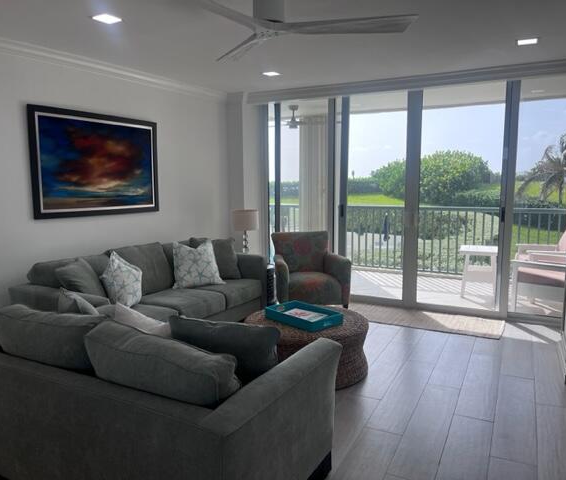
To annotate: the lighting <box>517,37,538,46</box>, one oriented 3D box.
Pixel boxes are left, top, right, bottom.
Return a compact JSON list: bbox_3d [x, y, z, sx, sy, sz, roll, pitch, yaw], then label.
[{"bbox_3d":[2.014,-1.638,3.954,0.150,0.030,0.160,3,8,26],"label":"lighting"}]

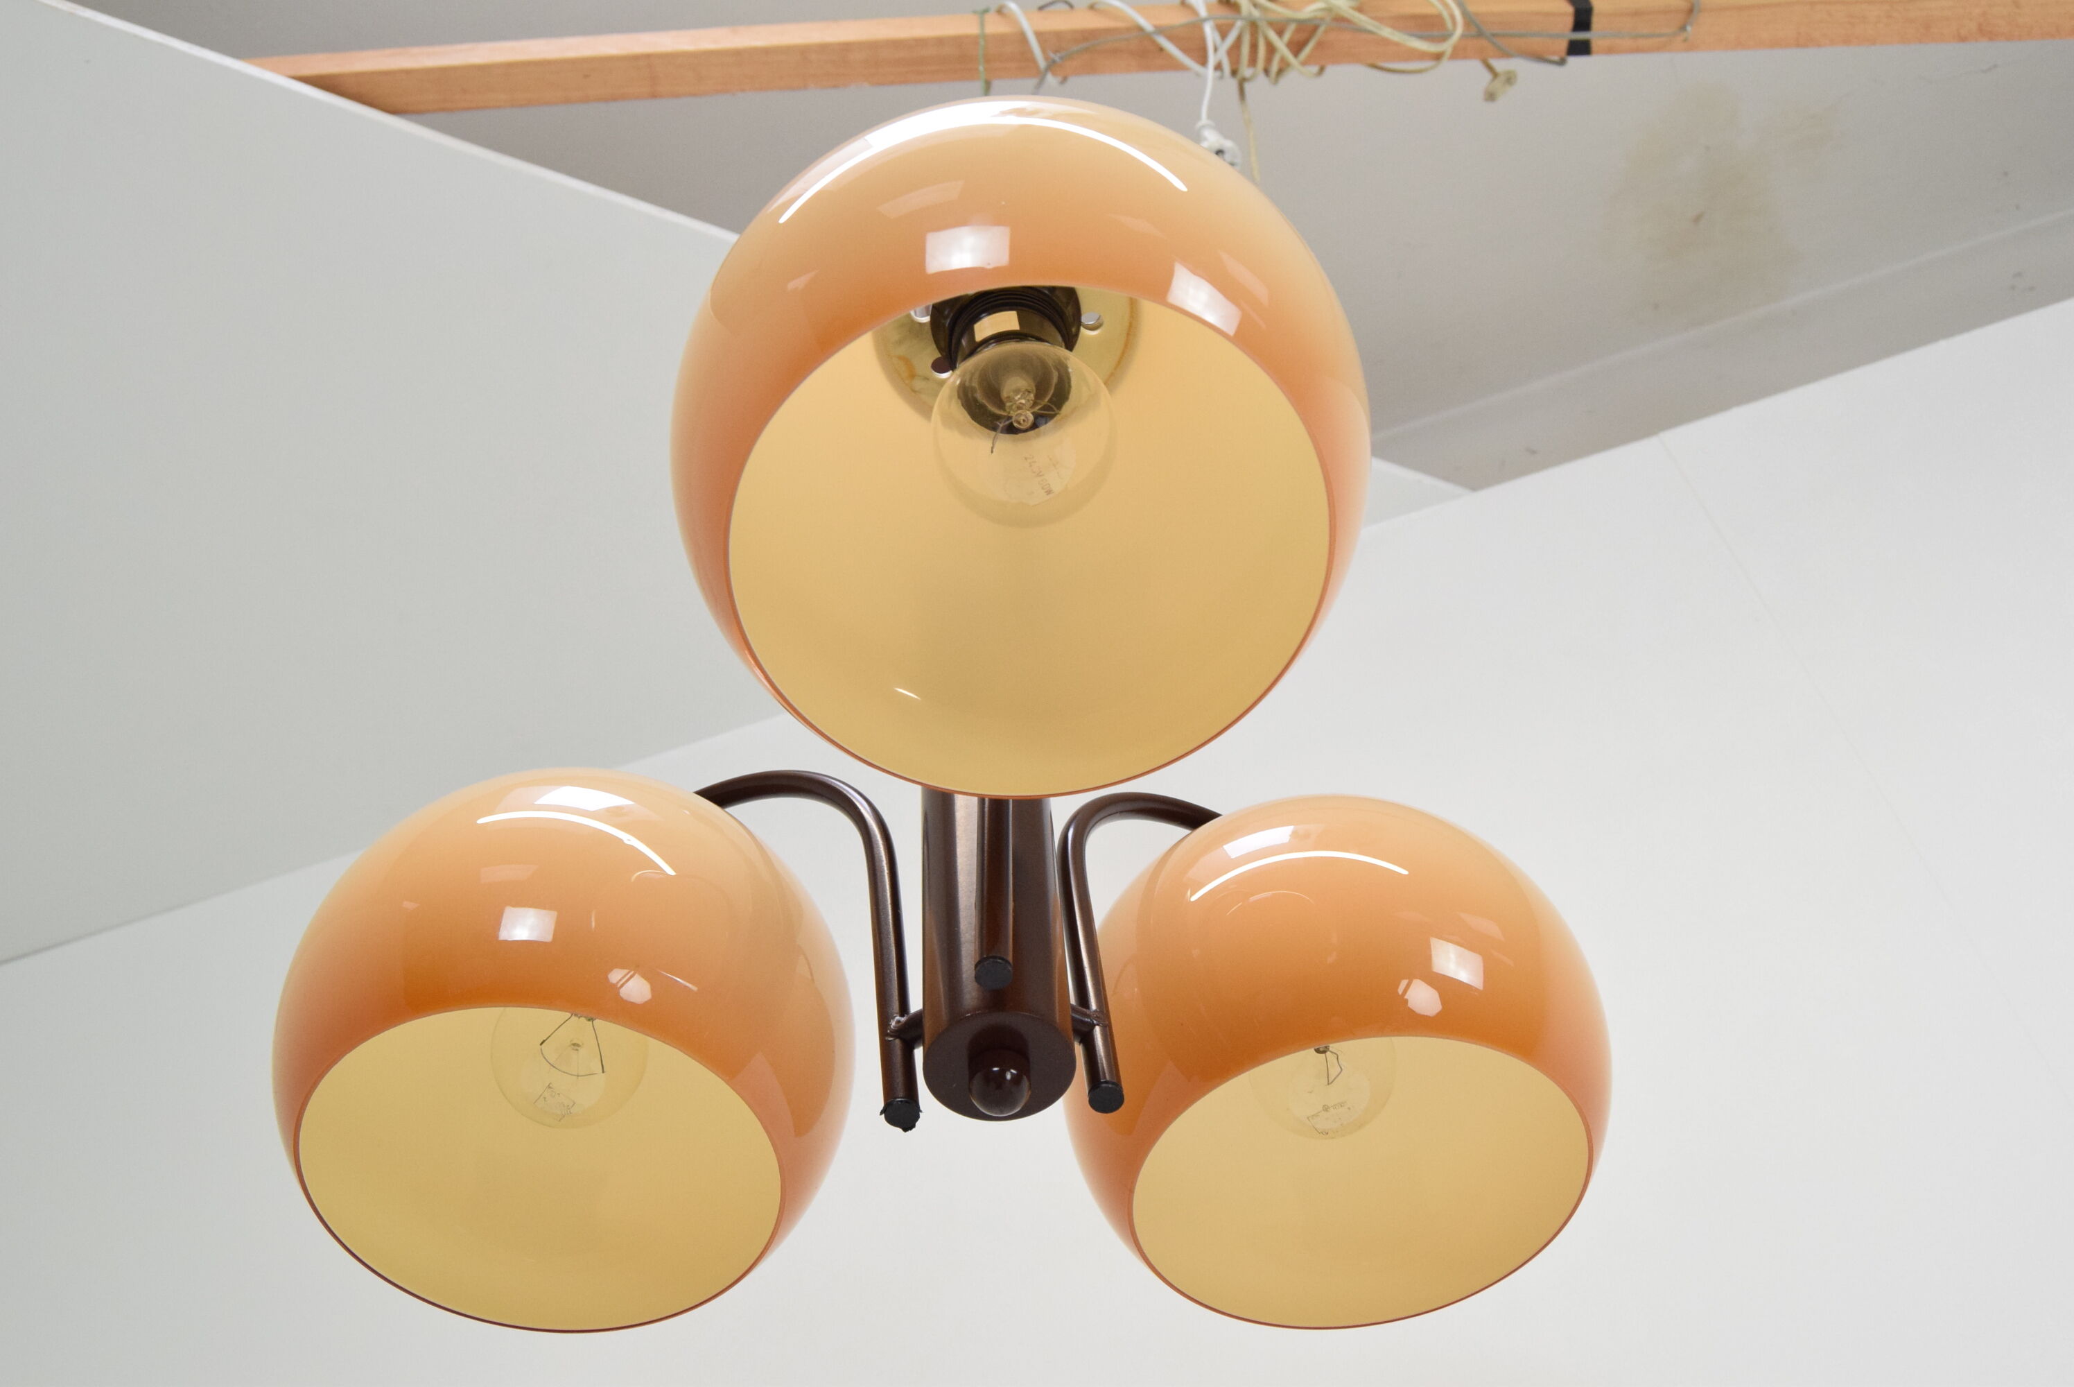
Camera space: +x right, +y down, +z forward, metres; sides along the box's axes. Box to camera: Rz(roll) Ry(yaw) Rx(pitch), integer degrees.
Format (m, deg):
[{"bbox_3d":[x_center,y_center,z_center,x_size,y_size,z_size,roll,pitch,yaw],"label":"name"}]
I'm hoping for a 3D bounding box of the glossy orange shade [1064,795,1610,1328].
[{"bbox_3d":[0.116,0.138,0.779,0.216,0.165,0.216,-5,-54,0],"label":"glossy orange shade"}]

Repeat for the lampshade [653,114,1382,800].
[{"bbox_3d":[-0.006,-0.085,0.613,0.216,0.165,0.216,-5,-54,0],"label":"lampshade"}]

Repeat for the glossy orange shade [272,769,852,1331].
[{"bbox_3d":[-0.180,0.127,0.750,0.216,0.165,0.216,-5,-54,0],"label":"glossy orange shade"}]

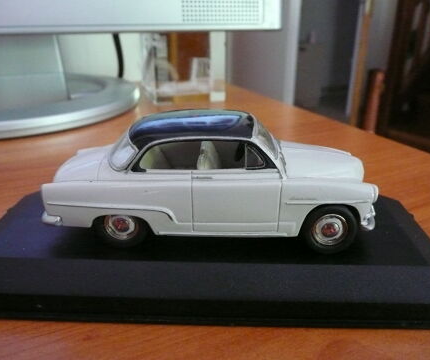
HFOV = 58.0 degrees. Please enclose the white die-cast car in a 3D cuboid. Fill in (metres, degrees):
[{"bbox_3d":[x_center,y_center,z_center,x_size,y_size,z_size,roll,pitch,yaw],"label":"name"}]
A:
[{"bbox_3d":[-0.002,-0.003,0.116,0.095,0.035,0.036,1,24,2],"label":"white die-cast car"}]

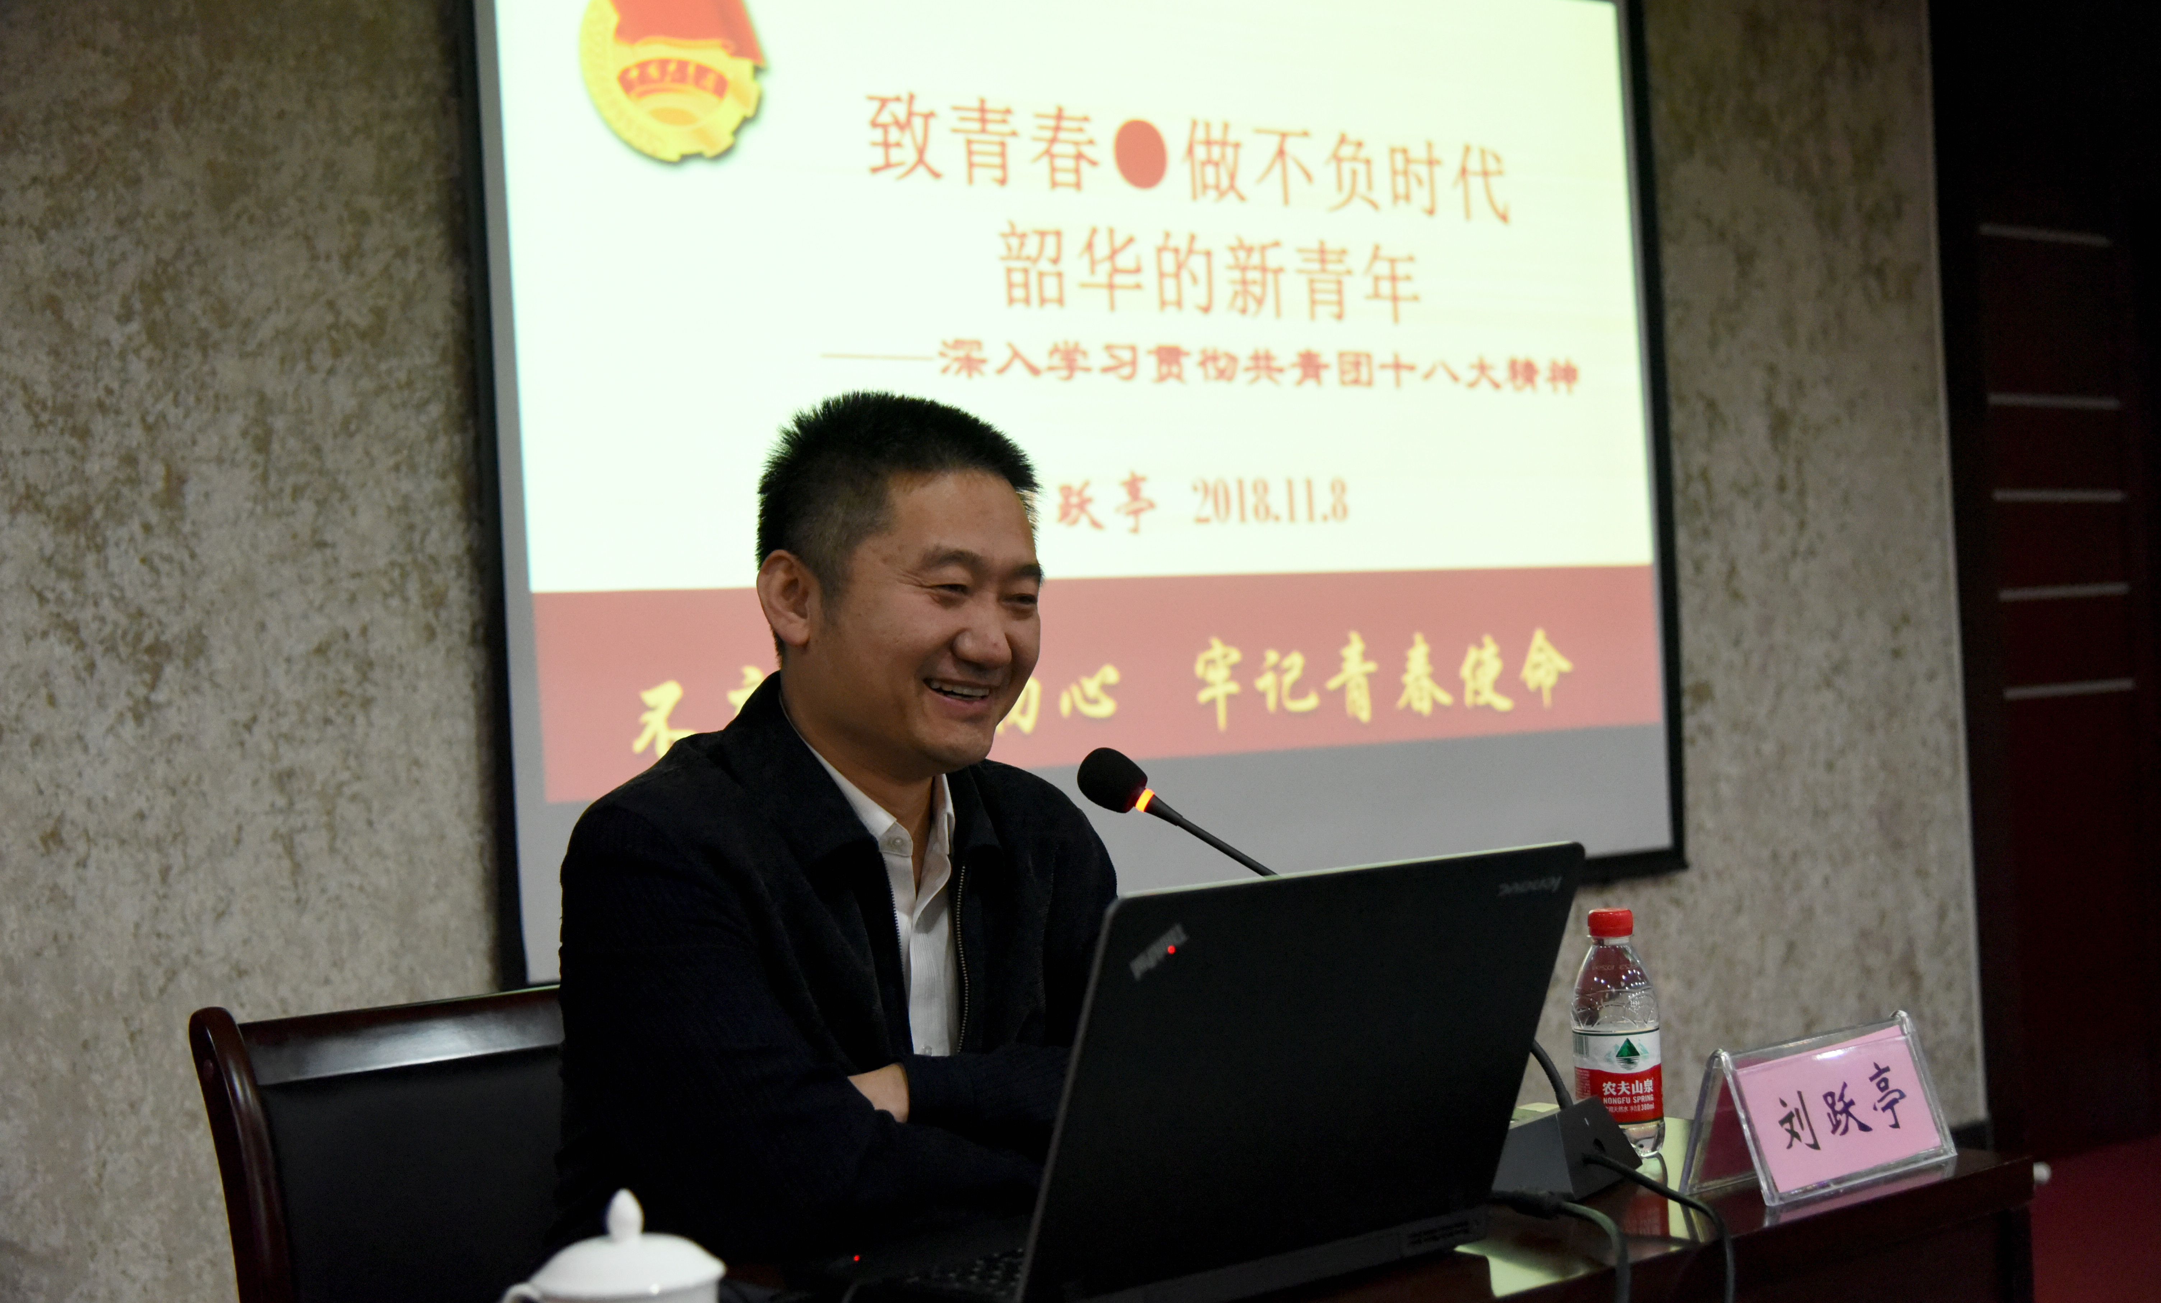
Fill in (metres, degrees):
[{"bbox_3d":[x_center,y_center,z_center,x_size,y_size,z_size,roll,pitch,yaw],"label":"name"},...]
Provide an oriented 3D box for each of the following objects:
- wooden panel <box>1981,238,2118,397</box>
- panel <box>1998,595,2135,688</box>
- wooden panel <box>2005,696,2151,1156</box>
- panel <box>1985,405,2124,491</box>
[{"bbox_3d":[2.056,-0.702,6.106,0.530,0.324,0.040,-2,-1,-41],"label":"wooden panel"},{"bbox_3d":[2.096,-0.021,6.106,0.527,0.182,0.040,-2,-1,-41],"label":"panel"},{"bbox_3d":[2.122,0.563,6.100,0.530,0.937,0.040,-2,-1,-41],"label":"wooden panel"},{"bbox_3d":[2.072,-0.428,6.106,0.530,0.174,0.040,-2,-1,-41],"label":"panel"}]

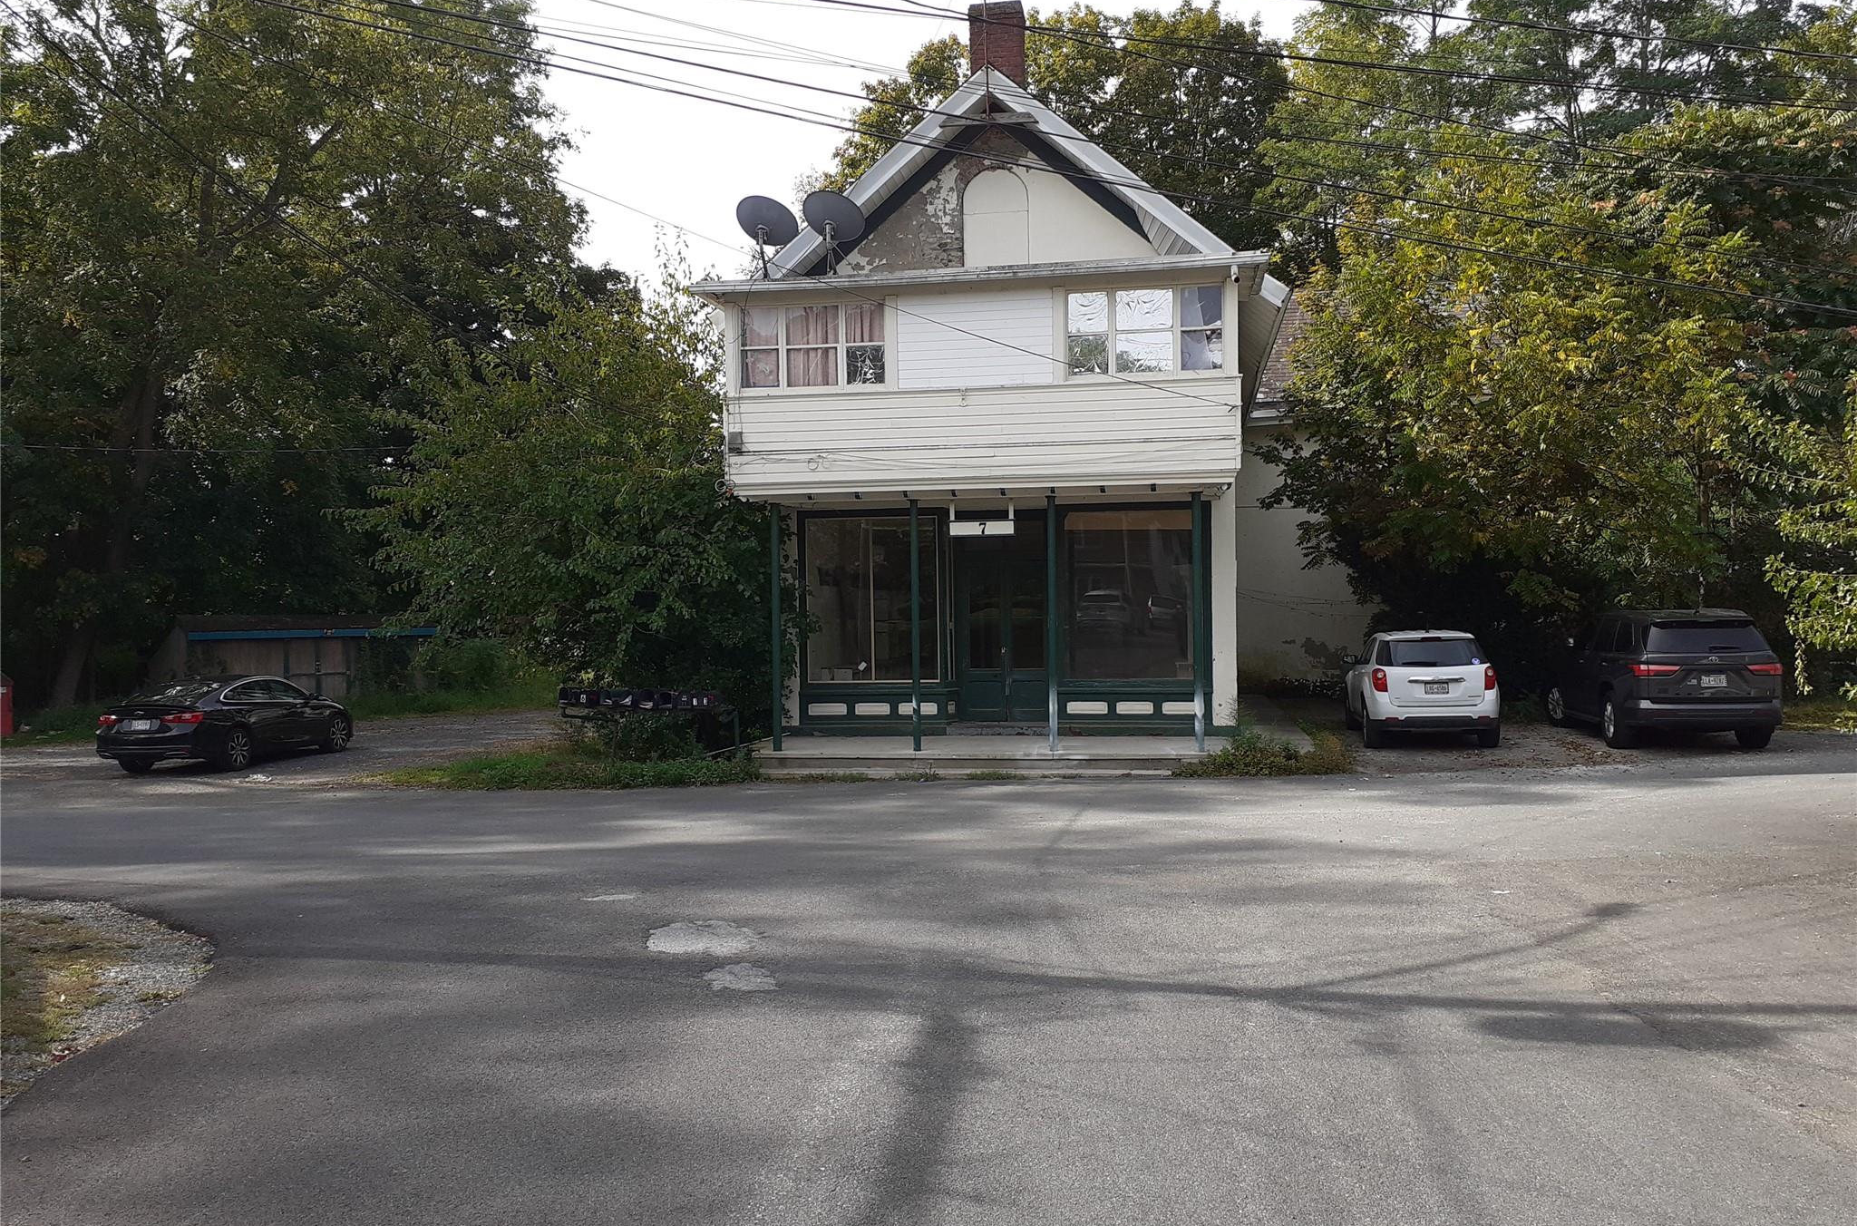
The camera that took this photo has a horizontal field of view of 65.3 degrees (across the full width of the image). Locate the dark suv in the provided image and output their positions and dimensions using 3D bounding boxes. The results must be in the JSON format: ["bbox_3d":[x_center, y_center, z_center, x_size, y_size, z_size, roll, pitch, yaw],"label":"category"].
[{"bbox_3d":[10.682,0.902,21.305,2.040,1.880,5.280,-1,0,11],"label":"dark suv"}]

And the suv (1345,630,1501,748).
[{"bbox_3d":[7.495,1.079,22.280,1.860,1.700,4.770,-1,0,11],"label":"suv"}]

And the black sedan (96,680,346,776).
[{"bbox_3d":[-11.472,1.761,24.102,1.870,1.460,4.920,-1,0,8],"label":"black sedan"}]

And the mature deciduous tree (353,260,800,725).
[{"bbox_3d":[-5.729,-1.585,23.492,6.800,7.800,6.200,-1,0,10],"label":"mature deciduous tree"}]

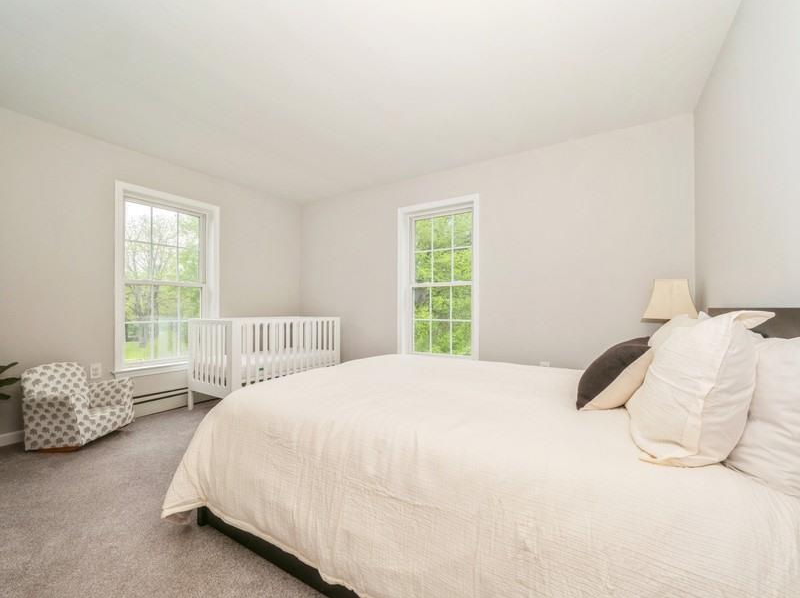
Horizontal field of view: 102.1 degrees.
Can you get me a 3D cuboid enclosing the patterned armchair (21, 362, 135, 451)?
[{"bbox_3d":[-2.387,0.777,2.450,0.424,0.596,0.444,0,-1,1],"label":"patterned armchair"}]

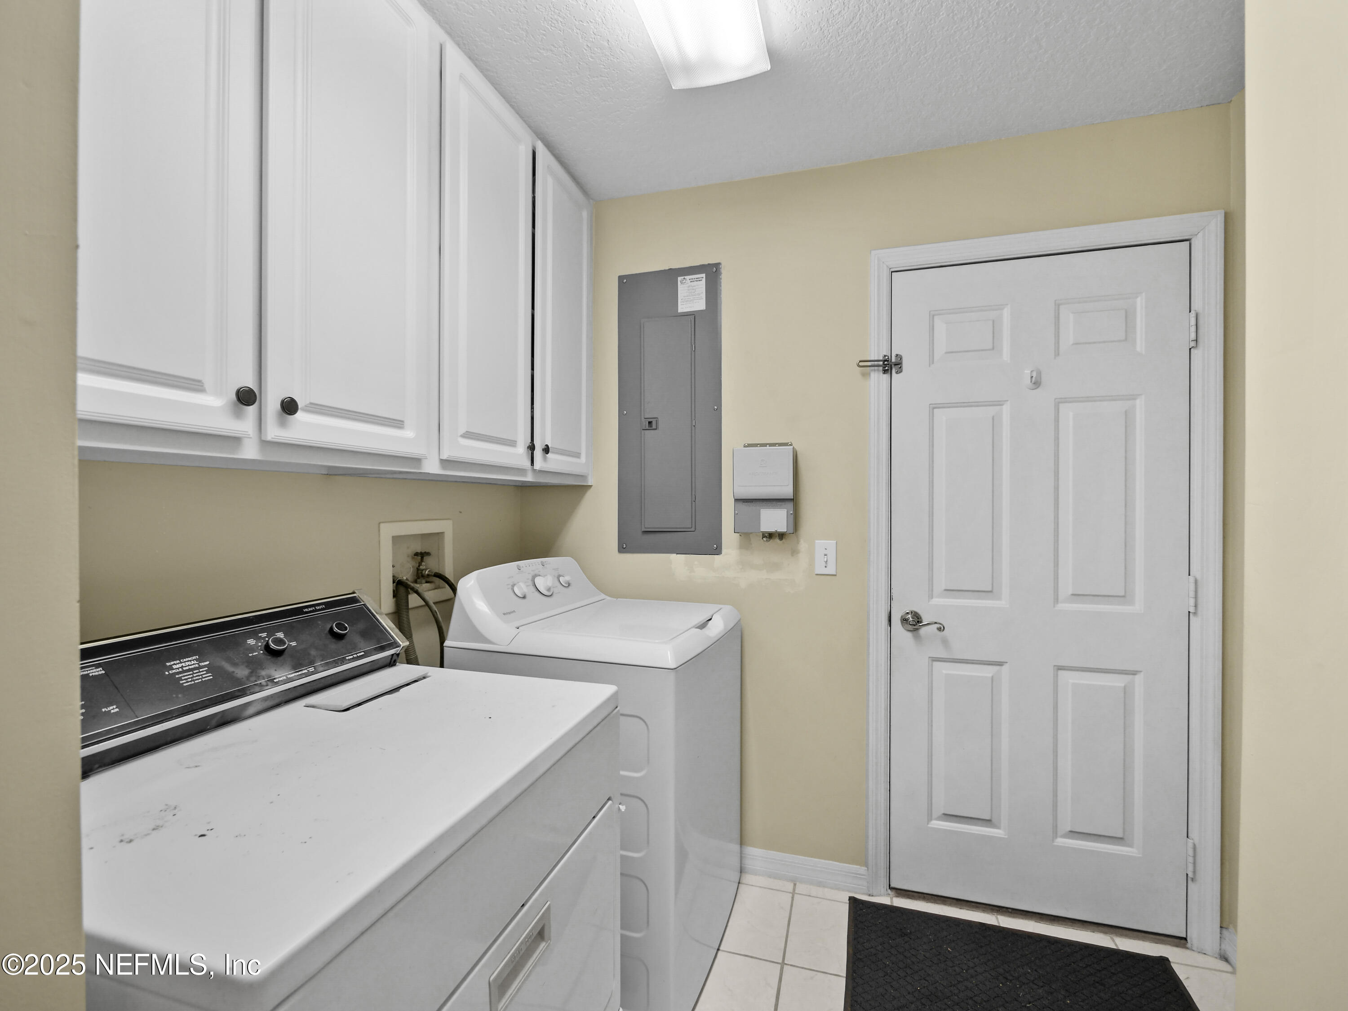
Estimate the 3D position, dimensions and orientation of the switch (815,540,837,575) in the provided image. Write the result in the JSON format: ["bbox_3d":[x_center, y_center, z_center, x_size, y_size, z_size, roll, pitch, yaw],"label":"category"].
[{"bbox_3d":[0.514,0.178,1.838,0.071,0.116,0.015,0,0,15],"label":"switch"}]

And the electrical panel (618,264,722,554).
[{"bbox_3d":[-0.022,-0.339,1.971,0.388,1.035,0.025,0,0,15],"label":"electrical panel"}]

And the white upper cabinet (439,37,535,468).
[{"bbox_3d":[-0.639,-0.605,1.516,0.320,1.020,0.370,0,0,18],"label":"white upper cabinet"}]

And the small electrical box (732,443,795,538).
[{"bbox_3d":[0.308,-0.056,1.843,0.200,0.298,0.105,0,0,15],"label":"small electrical box"}]

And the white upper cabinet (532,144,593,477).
[{"bbox_3d":[-0.521,-0.614,1.872,0.330,1.008,0.365,0,0,18],"label":"white upper cabinet"}]

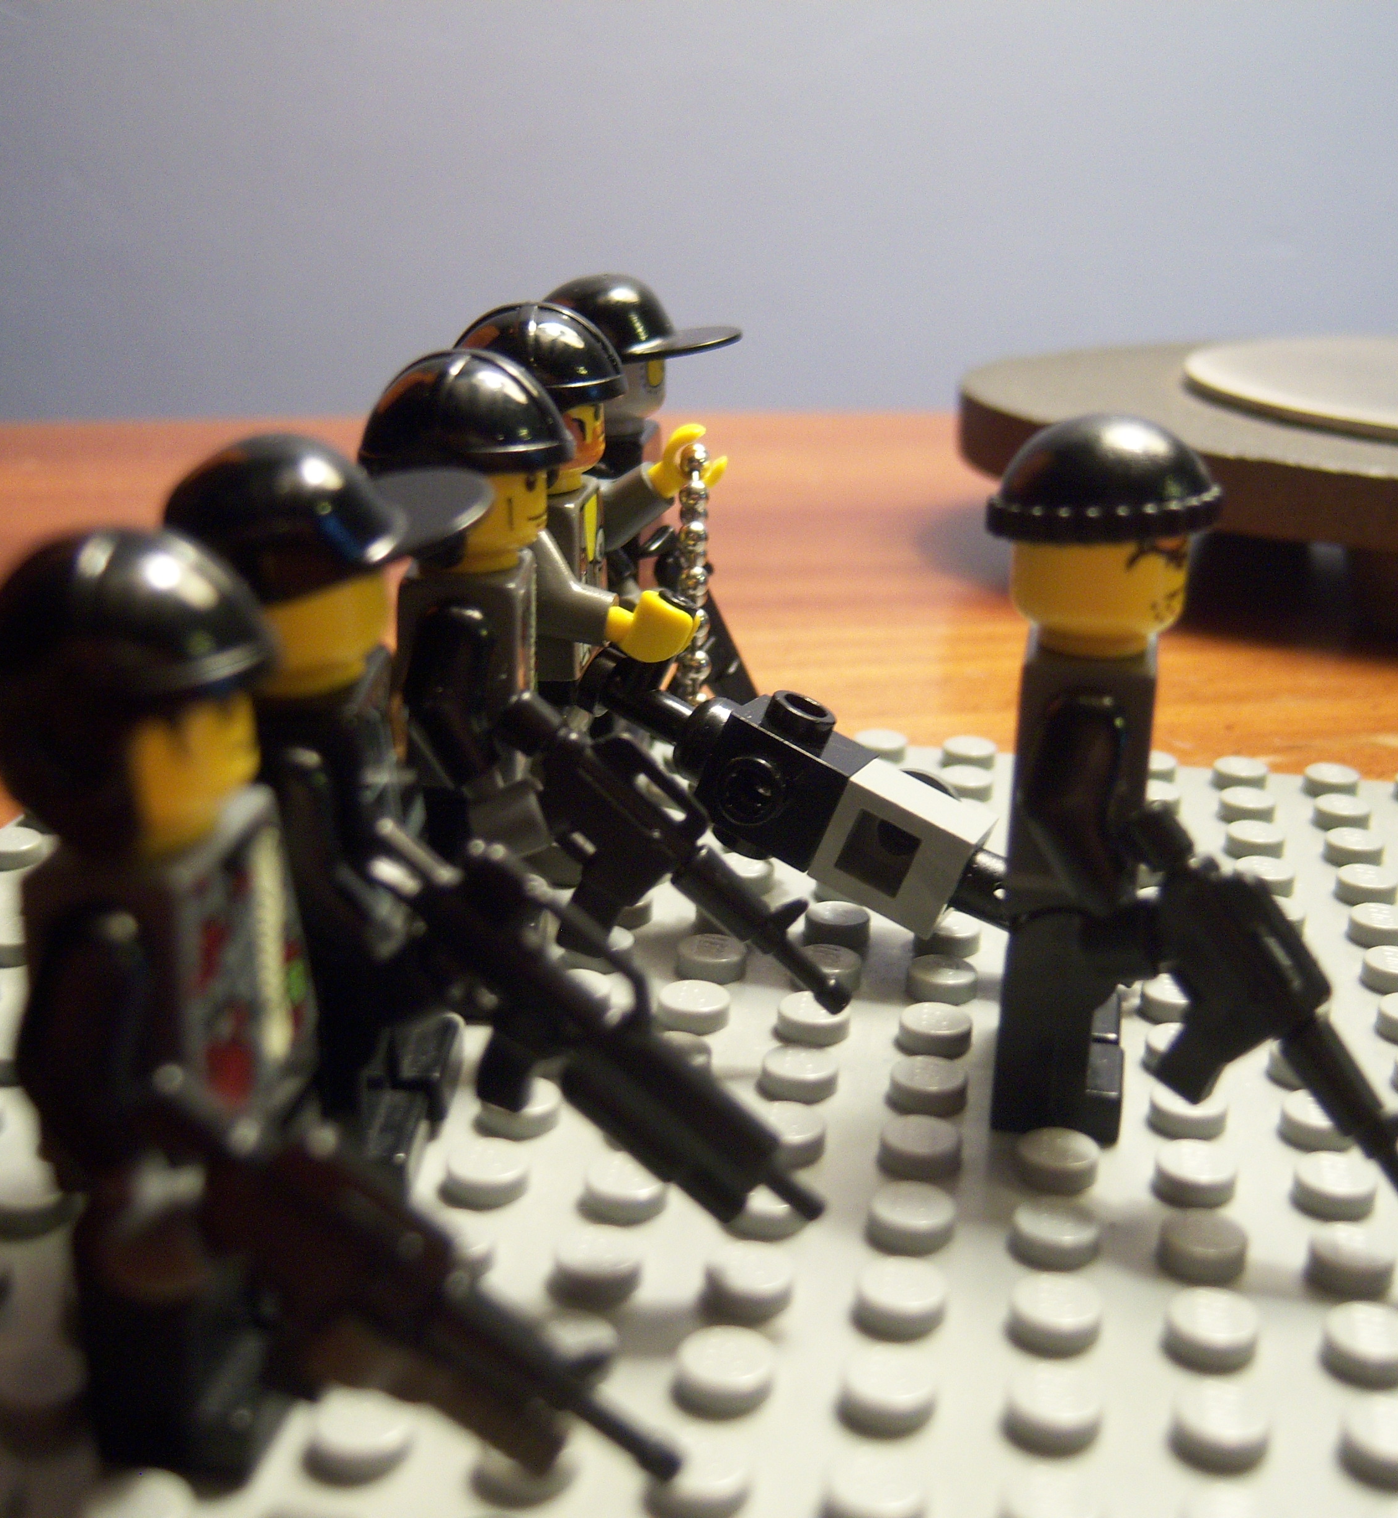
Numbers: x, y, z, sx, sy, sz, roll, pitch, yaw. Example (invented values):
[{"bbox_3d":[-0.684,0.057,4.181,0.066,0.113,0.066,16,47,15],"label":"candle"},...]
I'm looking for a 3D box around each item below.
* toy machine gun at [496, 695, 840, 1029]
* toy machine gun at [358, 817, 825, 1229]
[{"bbox_3d":[-0.003,0.008,0.135,0.029,0.015,0.004,43,23,-2],"label":"toy machine gun"},{"bbox_3d":[-0.006,0.015,0.112,0.032,0.013,0.004,41,23,-1],"label":"toy machine gun"}]

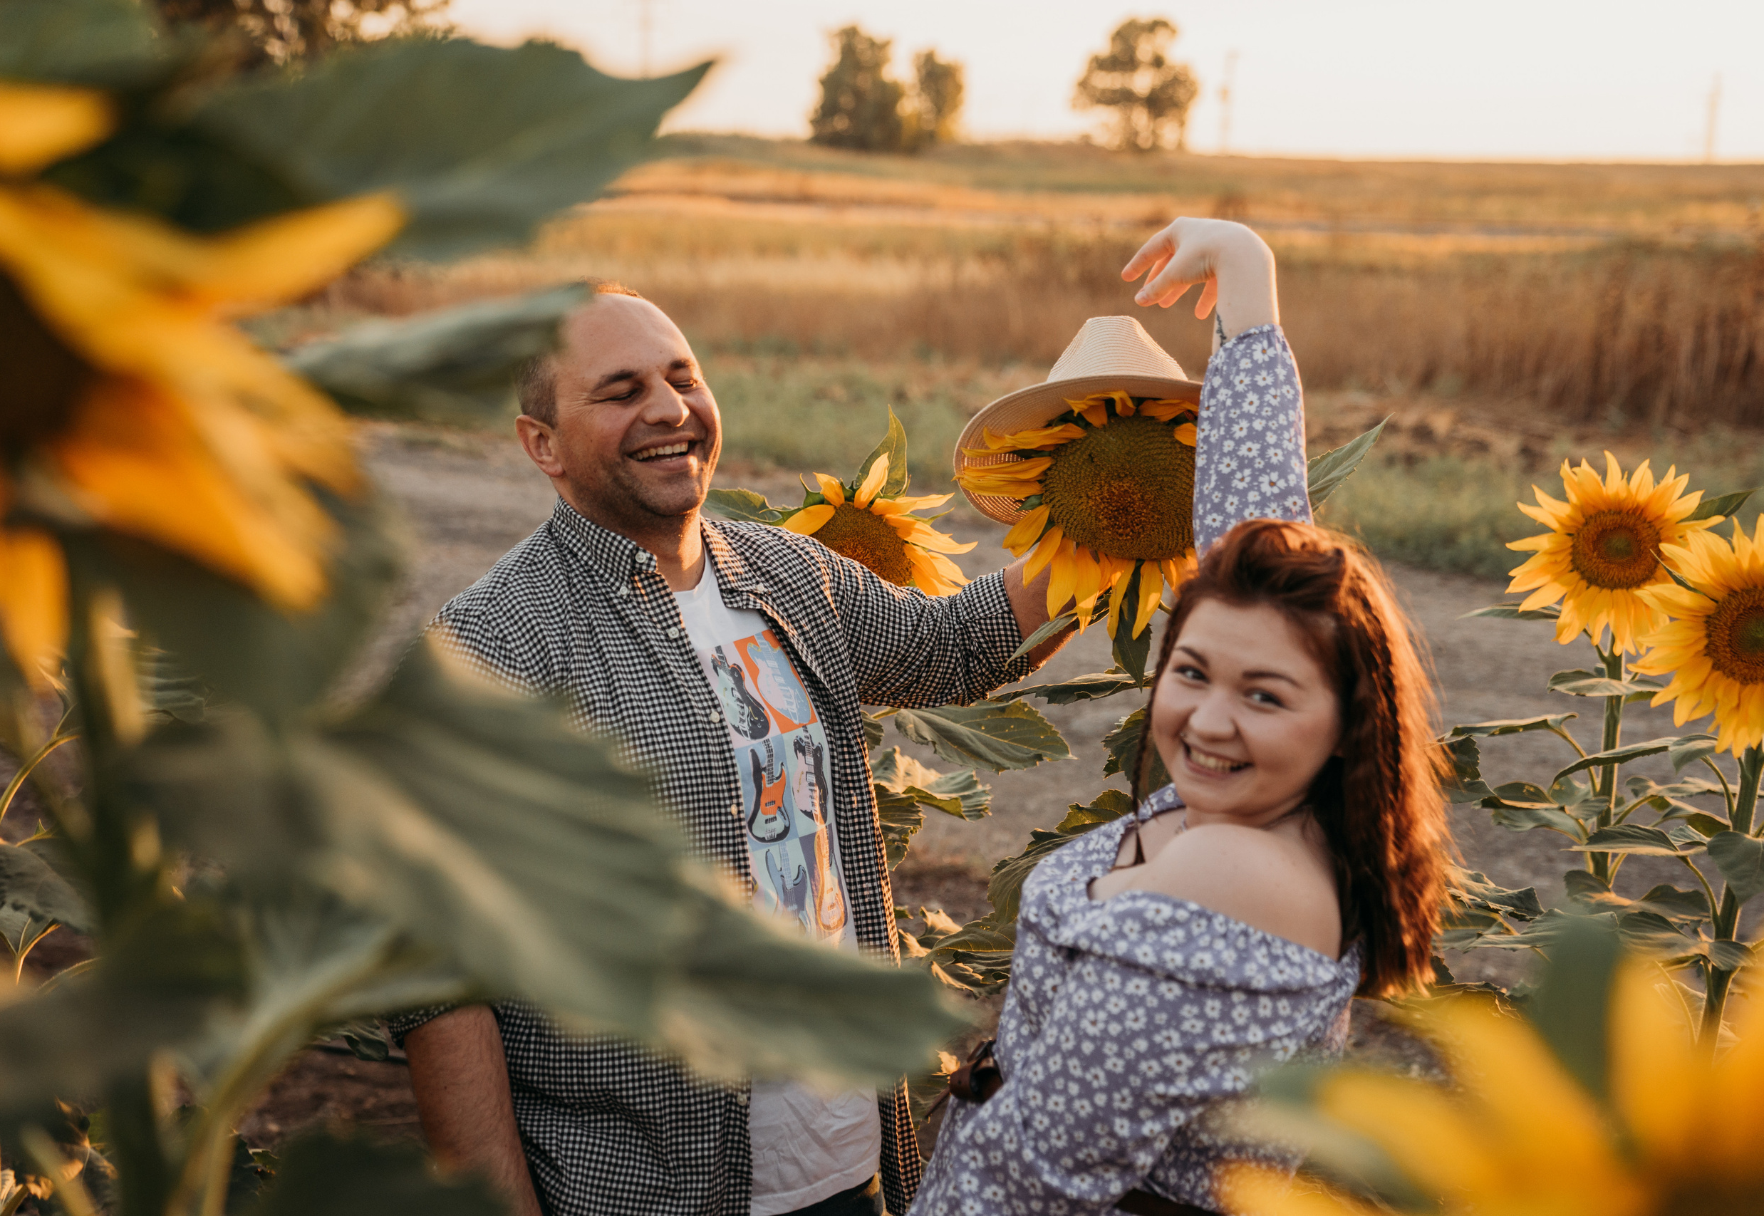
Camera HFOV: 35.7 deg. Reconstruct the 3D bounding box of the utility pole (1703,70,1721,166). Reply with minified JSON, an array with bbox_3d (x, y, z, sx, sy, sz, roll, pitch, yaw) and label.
[{"bbox_3d":[74.337,-43.866,245.000,0.900,8.100,0.500,2,9,0],"label":"utility pole"}]

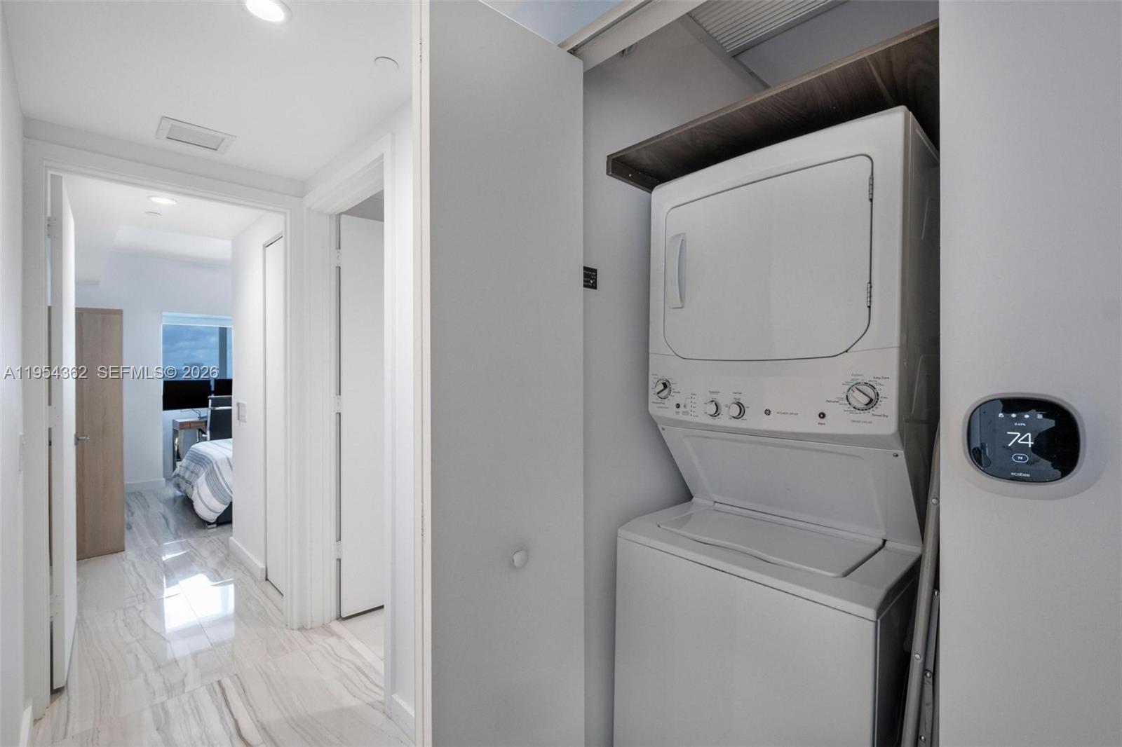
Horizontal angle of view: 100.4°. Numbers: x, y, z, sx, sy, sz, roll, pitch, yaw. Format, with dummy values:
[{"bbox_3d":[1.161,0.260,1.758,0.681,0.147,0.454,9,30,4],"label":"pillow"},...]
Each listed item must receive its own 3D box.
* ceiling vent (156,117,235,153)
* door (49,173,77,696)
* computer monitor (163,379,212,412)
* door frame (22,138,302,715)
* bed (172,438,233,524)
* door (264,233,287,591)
[{"bbox_3d":[-1.533,-0.988,1.965,0.250,0.020,0.235,1,1,45],"label":"ceiling vent"},{"bbox_3d":[-2.336,0.252,2.208,0.780,2.118,0.040,1,1,45],"label":"door"},{"bbox_3d":[-4.270,0.258,5.357,0.050,0.335,0.520,1,1,25],"label":"computer monitor"},{"bbox_3d":[-1.736,0.222,2.159,0.140,2.210,0.965,1,1,45],"label":"door frame"},{"bbox_3d":[-2.828,0.962,5.084,1.650,0.480,1.980,1,1,45],"label":"bed"},{"bbox_3d":[-1.642,0.257,2.766,0.560,2.105,0.040,1,1,45],"label":"door"}]

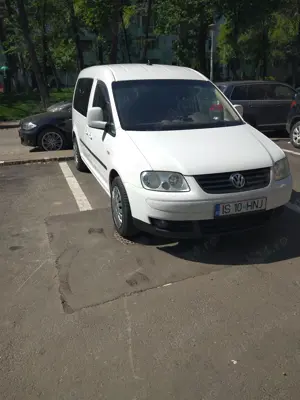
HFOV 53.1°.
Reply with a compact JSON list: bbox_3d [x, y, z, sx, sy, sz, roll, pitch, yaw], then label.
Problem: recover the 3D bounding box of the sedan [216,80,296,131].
[{"bbox_3d":[3.371,-3.023,9.875,4.950,1.680,1.920,-10,23,-26],"label":"sedan"}]

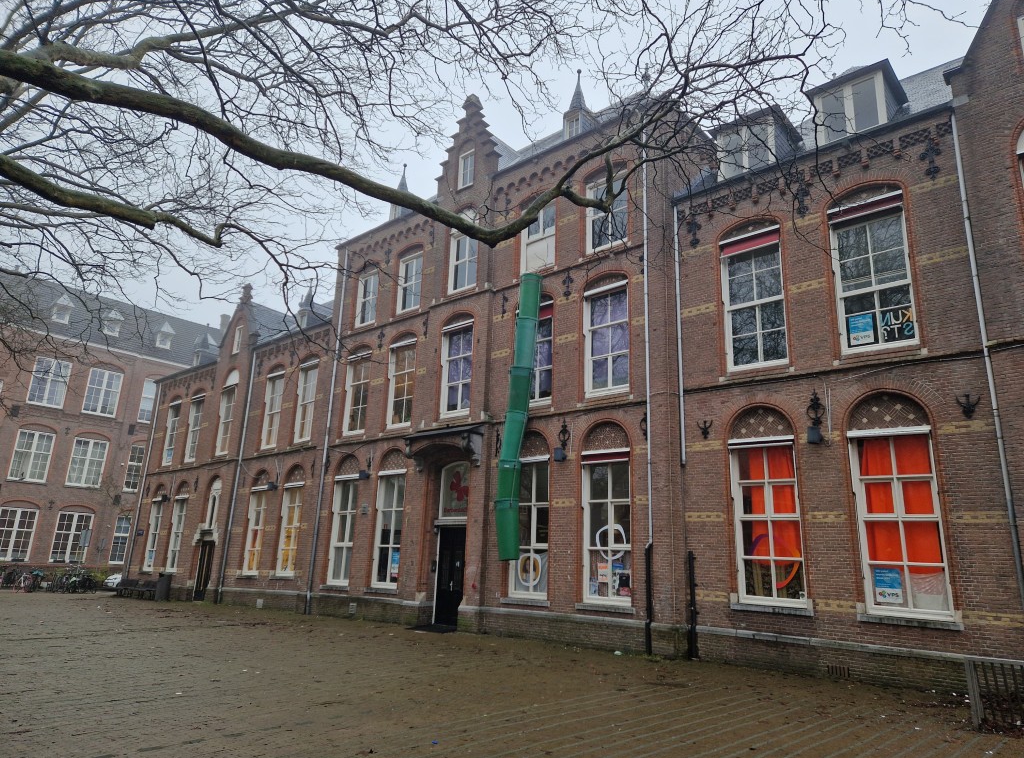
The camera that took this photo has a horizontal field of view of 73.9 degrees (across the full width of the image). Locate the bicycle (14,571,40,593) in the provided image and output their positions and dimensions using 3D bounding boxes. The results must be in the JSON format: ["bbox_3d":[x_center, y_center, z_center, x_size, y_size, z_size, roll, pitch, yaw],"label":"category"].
[{"bbox_3d":[-24.416,10.154,34.288,1.750,1.100,0.600,-10,-19,37],"label":"bicycle"}]

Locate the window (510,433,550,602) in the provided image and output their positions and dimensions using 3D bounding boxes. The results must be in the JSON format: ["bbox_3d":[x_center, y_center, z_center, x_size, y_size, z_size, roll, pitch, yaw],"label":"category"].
[{"bbox_3d":[0.412,3.168,16.118,1.250,3.856,0.200,-11,-19,41],"label":"window"}]

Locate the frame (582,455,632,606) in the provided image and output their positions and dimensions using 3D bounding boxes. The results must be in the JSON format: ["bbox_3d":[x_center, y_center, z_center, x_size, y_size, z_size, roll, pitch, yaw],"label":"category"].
[{"bbox_3d":[2.027,3.210,14.604,1.250,3.132,0.150,-11,-19,41],"label":"frame"}]

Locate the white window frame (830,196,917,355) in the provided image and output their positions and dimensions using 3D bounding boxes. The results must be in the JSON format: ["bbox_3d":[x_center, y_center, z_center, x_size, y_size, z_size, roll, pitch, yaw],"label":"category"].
[{"bbox_3d":[7.148,-2.170,13.522,1.276,3.253,0.220,-11,-19,38],"label":"white window frame"}]

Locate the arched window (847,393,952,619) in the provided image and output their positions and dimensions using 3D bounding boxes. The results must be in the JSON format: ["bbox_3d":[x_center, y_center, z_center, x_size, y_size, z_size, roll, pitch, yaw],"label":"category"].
[{"bbox_3d":[6.437,2.047,11.401,1.260,3.703,0.220,-11,-20,40],"label":"arched window"}]

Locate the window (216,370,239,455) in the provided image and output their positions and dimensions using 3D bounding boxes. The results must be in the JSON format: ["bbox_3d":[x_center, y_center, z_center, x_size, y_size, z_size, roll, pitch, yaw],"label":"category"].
[{"bbox_3d":[-12.086,1.390,29.091,1.018,3.635,0.220,-11,-20,40],"label":"window"}]

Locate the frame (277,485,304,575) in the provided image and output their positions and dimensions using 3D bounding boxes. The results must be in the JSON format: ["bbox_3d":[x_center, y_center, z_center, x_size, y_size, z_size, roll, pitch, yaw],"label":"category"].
[{"bbox_3d":[-7.673,5.268,23.733,1.064,3.034,0.220,-11,-20,40],"label":"frame"}]

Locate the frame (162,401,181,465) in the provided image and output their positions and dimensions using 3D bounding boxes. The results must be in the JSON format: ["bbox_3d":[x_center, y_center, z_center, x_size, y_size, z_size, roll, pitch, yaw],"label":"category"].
[{"bbox_3d":[-16.011,2.608,32.030,1.200,2.941,0.180,-11,-20,40],"label":"frame"}]

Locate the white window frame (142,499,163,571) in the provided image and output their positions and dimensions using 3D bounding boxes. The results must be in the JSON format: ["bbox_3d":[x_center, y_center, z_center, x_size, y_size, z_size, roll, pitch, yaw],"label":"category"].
[{"bbox_3d":[-16.256,7.071,30.897,1.200,3.157,0.180,-11,-20,40],"label":"white window frame"}]

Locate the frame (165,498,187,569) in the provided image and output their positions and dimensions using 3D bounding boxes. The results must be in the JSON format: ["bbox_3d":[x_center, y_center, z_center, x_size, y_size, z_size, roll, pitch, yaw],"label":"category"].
[{"bbox_3d":[-14.392,6.706,29.431,0.950,3.065,0.220,-11,-20,40],"label":"frame"}]

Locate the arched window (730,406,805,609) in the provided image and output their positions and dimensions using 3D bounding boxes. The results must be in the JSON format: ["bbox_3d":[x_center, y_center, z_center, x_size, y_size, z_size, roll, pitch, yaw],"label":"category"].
[{"bbox_3d":[4.708,2.287,12.714,1.260,3.689,0.200,-11,-19,41],"label":"arched window"}]

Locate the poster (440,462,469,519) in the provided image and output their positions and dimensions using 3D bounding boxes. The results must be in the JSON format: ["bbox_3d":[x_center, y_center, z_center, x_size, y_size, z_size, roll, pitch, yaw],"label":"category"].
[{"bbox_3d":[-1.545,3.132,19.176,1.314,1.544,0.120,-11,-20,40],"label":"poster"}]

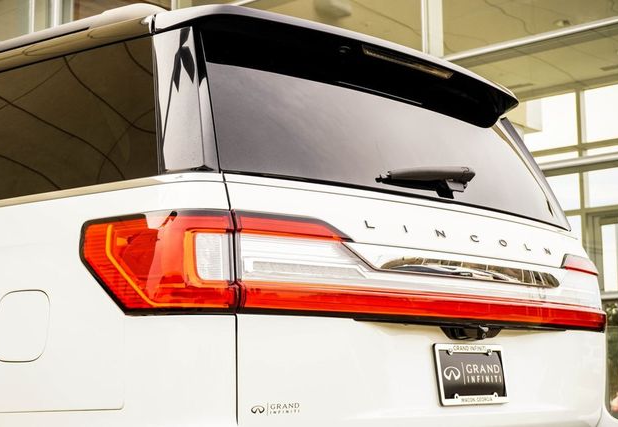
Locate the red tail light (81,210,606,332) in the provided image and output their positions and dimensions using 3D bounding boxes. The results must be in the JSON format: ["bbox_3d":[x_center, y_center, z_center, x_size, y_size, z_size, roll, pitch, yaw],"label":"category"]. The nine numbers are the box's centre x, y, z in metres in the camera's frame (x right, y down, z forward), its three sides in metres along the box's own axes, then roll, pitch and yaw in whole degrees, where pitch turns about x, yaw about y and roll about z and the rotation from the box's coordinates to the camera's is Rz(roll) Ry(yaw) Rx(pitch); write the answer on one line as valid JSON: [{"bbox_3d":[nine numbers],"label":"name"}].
[{"bbox_3d":[0.288,0.205,3.231,0.460,0.260,1.900,-8,-11,42],"label":"red tail light"}]

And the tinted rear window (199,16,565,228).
[{"bbox_3d":[0.303,-0.215,3.288,1.570,0.480,0.130,8,-34,-46],"label":"tinted rear window"}]

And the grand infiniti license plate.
[{"bbox_3d":[0.438,0.436,3.072,0.020,0.161,0.312,-16,-17,41],"label":"grand infiniti license plate"}]

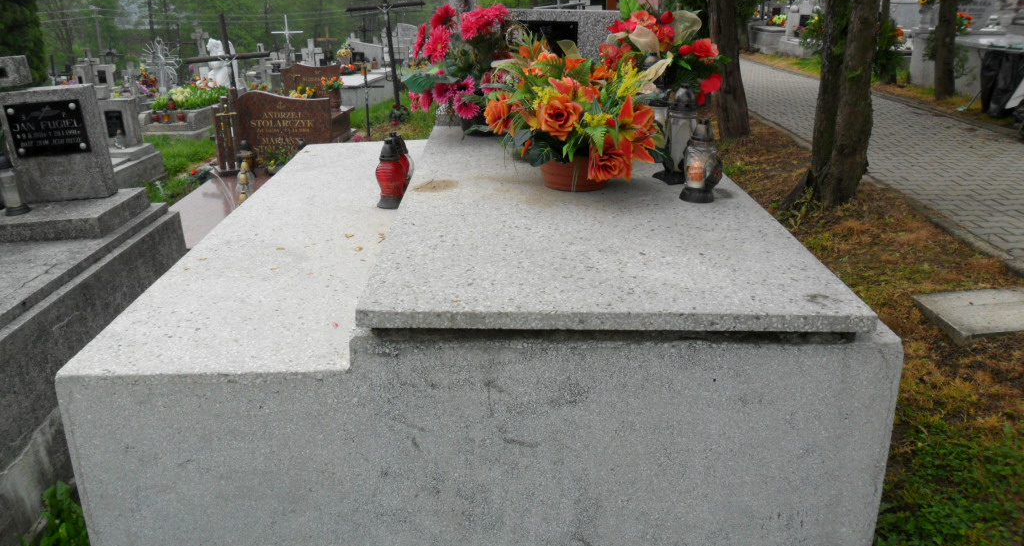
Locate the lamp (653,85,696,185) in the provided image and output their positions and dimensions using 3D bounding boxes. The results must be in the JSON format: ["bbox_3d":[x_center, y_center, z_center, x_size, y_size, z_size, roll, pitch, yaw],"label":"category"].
[{"bbox_3d":[0.544,-0.453,2.582,0.150,0.294,0.150,0,20,0],"label":"lamp"}]

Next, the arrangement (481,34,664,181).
[{"bbox_3d":[0.182,-0.509,2.481,0.540,0.430,0.430,0,21,0],"label":"arrangement"}]

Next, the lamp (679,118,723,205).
[{"bbox_3d":[0.558,-0.344,2.394,0.115,0.245,0.115,0,21,0],"label":"lamp"}]

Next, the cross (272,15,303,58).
[{"bbox_3d":[-3.586,-3.762,12.758,0.510,0.700,0.070,0,20,0],"label":"cross"}]

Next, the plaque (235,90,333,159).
[{"bbox_3d":[-1.520,-0.948,5.337,0.638,0.507,0.090,0,20,0],"label":"plaque"}]

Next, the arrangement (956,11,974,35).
[{"bbox_3d":[6.654,-3.685,11.798,0.310,0.350,0.290,0,20,0],"label":"arrangement"}]

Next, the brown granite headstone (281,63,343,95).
[{"bbox_3d":[-1.900,-1.783,7.538,0.580,0.400,0.090,2,21,5],"label":"brown granite headstone"}]

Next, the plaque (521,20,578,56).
[{"bbox_3d":[0.137,-0.954,3.383,0.286,0.210,0.020,0,20,0],"label":"plaque"}]

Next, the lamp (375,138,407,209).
[{"bbox_3d":[-0.423,-0.354,2.786,0.108,0.240,0.108,0,21,0],"label":"lamp"}]

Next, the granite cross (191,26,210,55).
[{"bbox_3d":[-5.551,-4.119,14.210,0.340,0.580,0.130,0,20,0],"label":"granite cross"}]

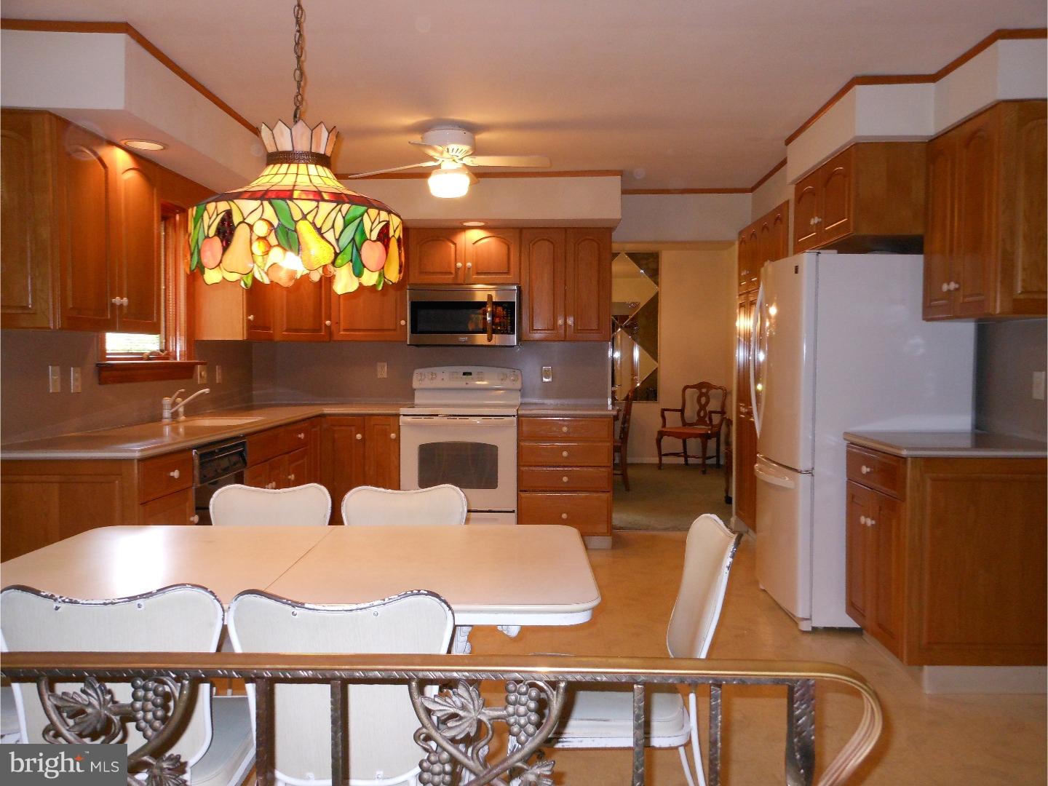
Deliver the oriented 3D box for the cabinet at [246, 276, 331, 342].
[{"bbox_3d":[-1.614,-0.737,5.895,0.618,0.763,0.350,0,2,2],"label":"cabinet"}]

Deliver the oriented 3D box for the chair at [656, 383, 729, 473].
[{"bbox_3d":[1.929,0.379,9.617,0.600,0.975,0.610,2,3,37],"label":"chair"}]

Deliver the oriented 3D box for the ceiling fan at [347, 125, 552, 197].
[{"bbox_3d":[-0.393,-1.216,4.498,1.080,0.360,1.080,1,2,14],"label":"ceiling fan"}]

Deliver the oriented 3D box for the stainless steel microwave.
[{"bbox_3d":[-0.404,-0.527,5.858,0.755,0.404,0.395,0,2,1],"label":"stainless steel microwave"}]

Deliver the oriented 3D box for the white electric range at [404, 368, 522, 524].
[{"bbox_3d":[-0.409,0.415,5.732,0.757,1.186,0.680,0,2,1],"label":"white electric range"}]

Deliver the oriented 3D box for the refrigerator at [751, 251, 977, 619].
[{"bbox_3d":[1.610,0.216,4.198,0.825,1.725,0.775,0,2,2],"label":"refrigerator"}]

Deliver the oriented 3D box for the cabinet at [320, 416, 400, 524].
[{"bbox_3d":[-1.053,0.546,5.802,0.517,0.815,0.610,0,2,2],"label":"cabinet"}]

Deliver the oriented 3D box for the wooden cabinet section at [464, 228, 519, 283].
[{"bbox_3d":[-0.216,-0.940,5.929,0.374,0.373,0.320,0,2,1],"label":"wooden cabinet section"}]

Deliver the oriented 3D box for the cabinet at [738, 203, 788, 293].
[{"bbox_3d":[1.781,-0.892,5.349,0.580,0.429,1.228,0,2,1],"label":"cabinet"}]

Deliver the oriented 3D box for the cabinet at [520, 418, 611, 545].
[{"bbox_3d":[0.273,0.547,5.767,0.609,0.815,0.610,0,2,2],"label":"cabinet"}]

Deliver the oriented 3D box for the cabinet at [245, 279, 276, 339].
[{"bbox_3d":[-1.830,-0.719,5.451,0.310,0.763,0.650,0,2,2],"label":"cabinet"}]

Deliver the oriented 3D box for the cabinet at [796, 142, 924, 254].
[{"bbox_3d":[1.741,-0.905,4.076,0.618,0.379,0.850,0,2,2],"label":"cabinet"}]

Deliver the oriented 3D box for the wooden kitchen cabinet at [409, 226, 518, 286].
[{"bbox_3d":[-0.399,-0.927,5.870,0.763,0.382,0.320,0,2,2],"label":"wooden kitchen cabinet"}]

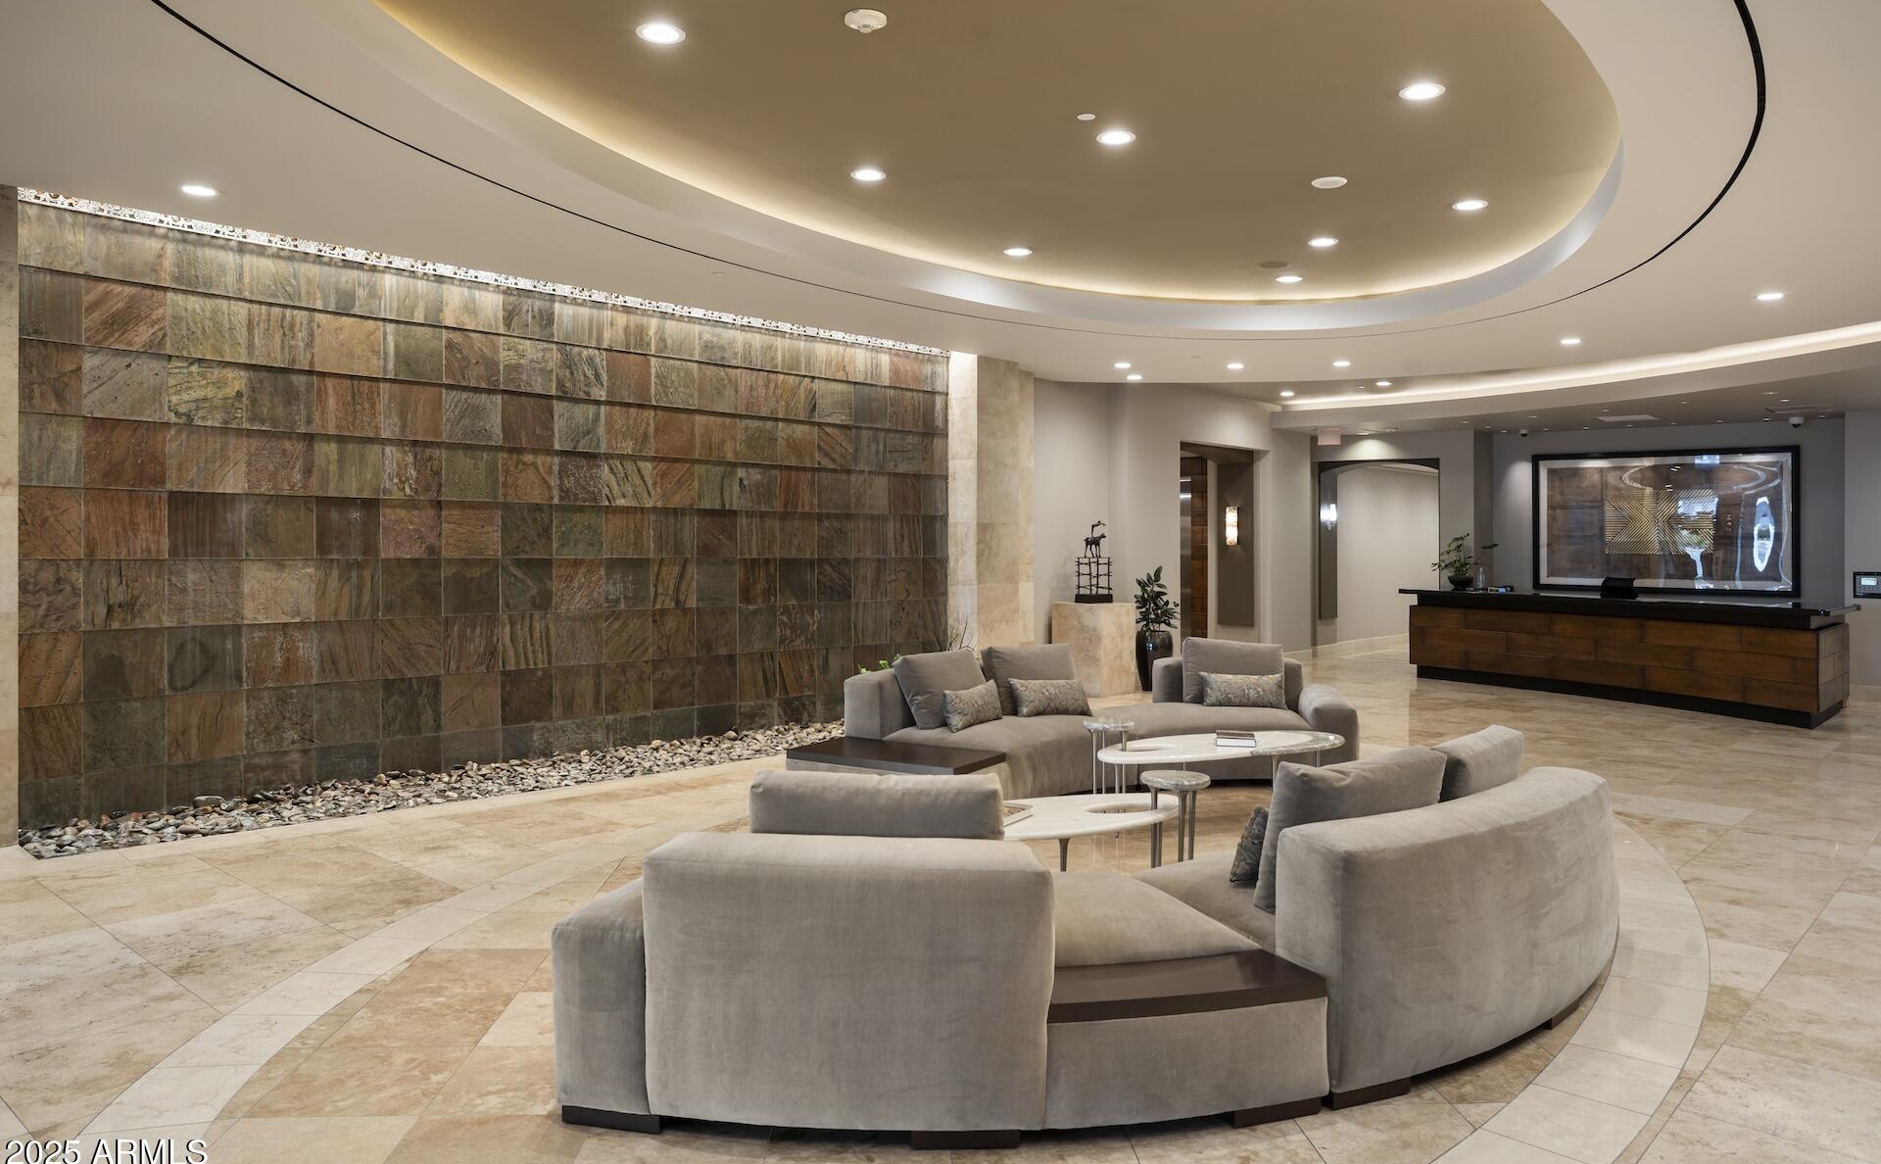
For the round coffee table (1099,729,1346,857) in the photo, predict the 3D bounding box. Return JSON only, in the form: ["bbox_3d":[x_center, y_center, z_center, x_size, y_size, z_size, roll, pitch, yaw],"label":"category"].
[{"bbox_3d":[1.530,1.110,6.920,1.670,0.430,0.765,0,1,-21],"label":"round coffee table"}]

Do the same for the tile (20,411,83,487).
[{"bbox_3d":[-4.603,-0.674,6.492,0.020,0.375,0.272,1,1,39],"label":"tile"}]

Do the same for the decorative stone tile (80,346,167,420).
[{"bbox_3d":[-4.391,-1.054,6.752,0.020,0.375,0.400,1,1,39],"label":"decorative stone tile"}]

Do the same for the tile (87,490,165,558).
[{"bbox_3d":[-4.391,-0.304,6.752,0.020,0.375,0.400,1,1,39],"label":"tile"}]

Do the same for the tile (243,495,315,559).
[{"bbox_3d":[-4.003,-0.329,7.595,0.020,0.395,0.400,2,2,44],"label":"tile"}]

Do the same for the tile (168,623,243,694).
[{"bbox_3d":[-4.293,0.453,7.328,0.020,0.395,0.400,2,2,44],"label":"tile"}]

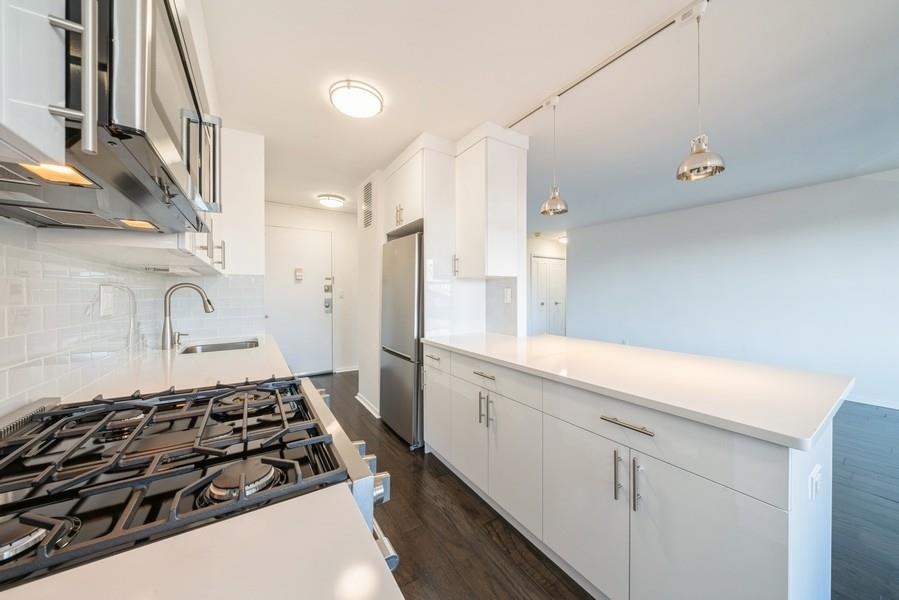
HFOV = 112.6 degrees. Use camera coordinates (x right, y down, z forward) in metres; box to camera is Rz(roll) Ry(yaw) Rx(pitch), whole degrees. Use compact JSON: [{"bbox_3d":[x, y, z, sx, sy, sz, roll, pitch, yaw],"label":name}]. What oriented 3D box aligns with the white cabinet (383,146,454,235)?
[{"bbox_3d":[-0.172,-0.971,2.836,0.600,0.645,0.840,-1,1,-33],"label":"white cabinet"}]

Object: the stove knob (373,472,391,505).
[{"bbox_3d":[-0.151,0.390,0.622,0.050,0.058,0.040,-1,1,-33],"label":"stove knob"}]

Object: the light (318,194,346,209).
[{"bbox_3d":[-1.483,-1.271,3.817,0.344,0.076,0.344,-1,1,-33],"label":"light"}]

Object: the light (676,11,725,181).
[{"bbox_3d":[1.064,-0.886,1.273,0.160,0.700,0.160,-1,1,-33],"label":"light"}]

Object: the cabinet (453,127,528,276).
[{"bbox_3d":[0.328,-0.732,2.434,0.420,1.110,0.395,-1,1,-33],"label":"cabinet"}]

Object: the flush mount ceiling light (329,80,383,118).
[{"bbox_3d":[-0.574,-1.241,1.875,0.326,0.068,0.326,0,1,0],"label":"flush mount ceiling light"}]

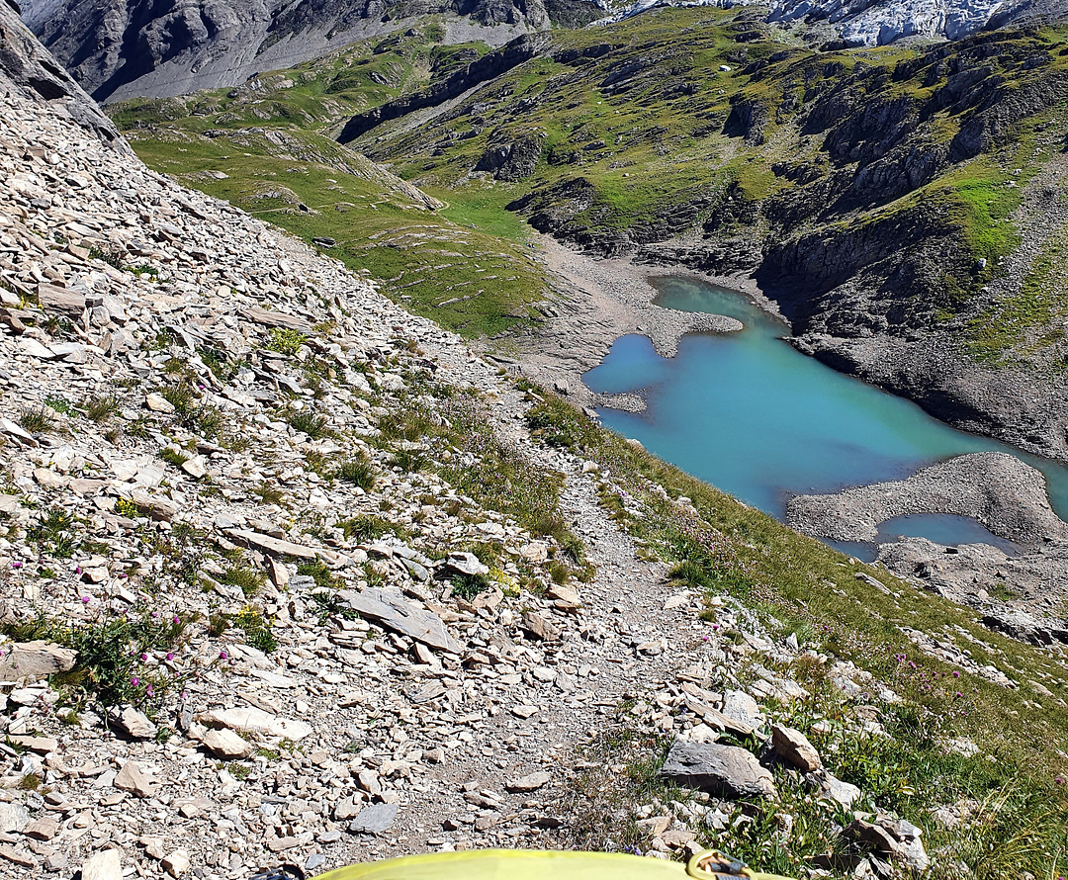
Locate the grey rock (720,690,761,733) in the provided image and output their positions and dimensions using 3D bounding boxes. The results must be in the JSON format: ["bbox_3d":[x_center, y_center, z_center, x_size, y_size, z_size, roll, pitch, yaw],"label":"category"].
[{"bbox_3d":[0.737,0.962,3.800,0.135,0.100,0.110,12,22,14],"label":"grey rock"}]

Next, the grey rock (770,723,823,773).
[{"bbox_3d":[0.859,1.008,3.500,0.175,0.100,0.105,34,31,15],"label":"grey rock"}]

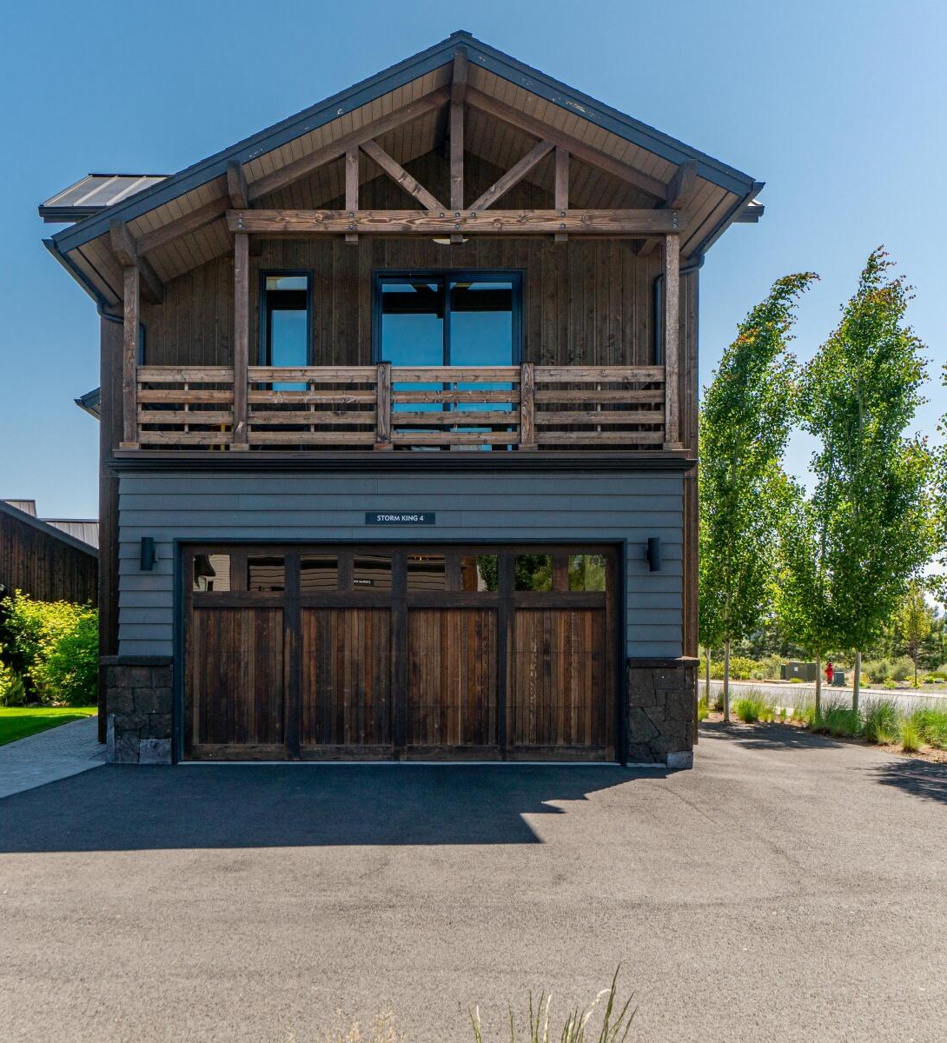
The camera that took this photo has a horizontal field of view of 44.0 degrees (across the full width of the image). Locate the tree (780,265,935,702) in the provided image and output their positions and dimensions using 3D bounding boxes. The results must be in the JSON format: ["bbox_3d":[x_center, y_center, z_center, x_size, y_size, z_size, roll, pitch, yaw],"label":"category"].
[{"bbox_3d":[5.570,-0.470,17.000,2.100,6.900,1.950,0,-2,0],"label":"tree"}]

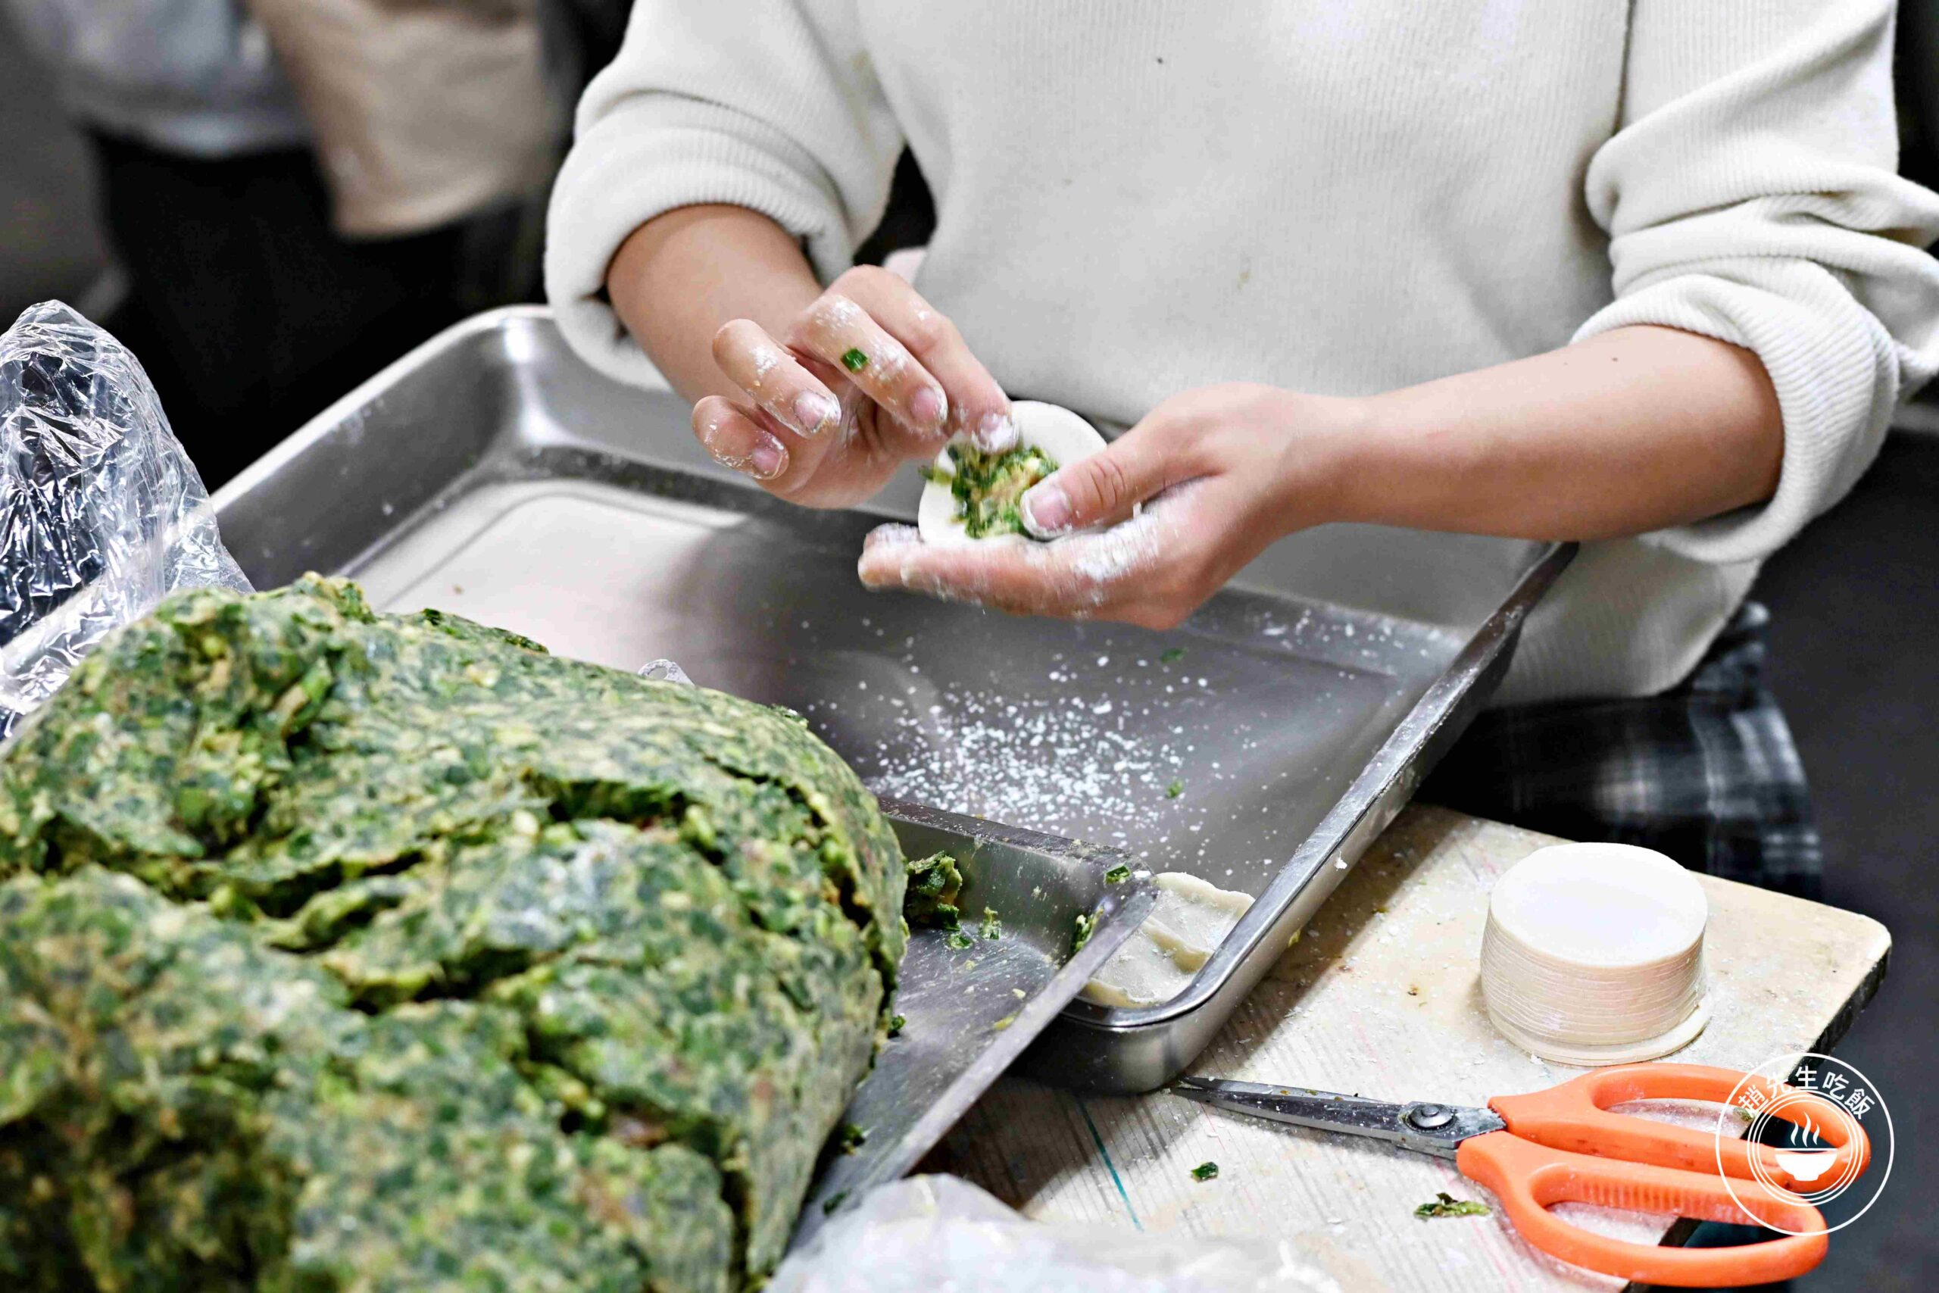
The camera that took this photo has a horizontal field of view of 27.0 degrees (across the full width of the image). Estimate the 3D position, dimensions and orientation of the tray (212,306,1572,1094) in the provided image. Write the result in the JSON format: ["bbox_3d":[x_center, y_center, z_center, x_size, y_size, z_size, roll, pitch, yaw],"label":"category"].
[{"bbox_3d":[-0.066,0.009,1.433,0.487,0.052,0.364,12,33,26],"label":"tray"}]

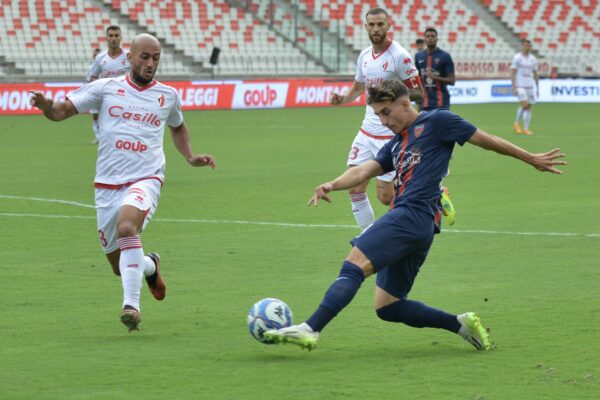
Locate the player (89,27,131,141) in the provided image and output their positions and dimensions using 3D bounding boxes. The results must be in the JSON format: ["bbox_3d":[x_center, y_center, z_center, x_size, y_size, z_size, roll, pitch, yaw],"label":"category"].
[{"bbox_3d":[-2.147,-1.092,13.467,0.620,1.800,0.550,-1,7,-8],"label":"player"}]

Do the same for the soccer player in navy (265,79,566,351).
[{"bbox_3d":[0.540,0.090,5.713,1.200,1.340,1.000,-5,8,-33],"label":"soccer player in navy"}]

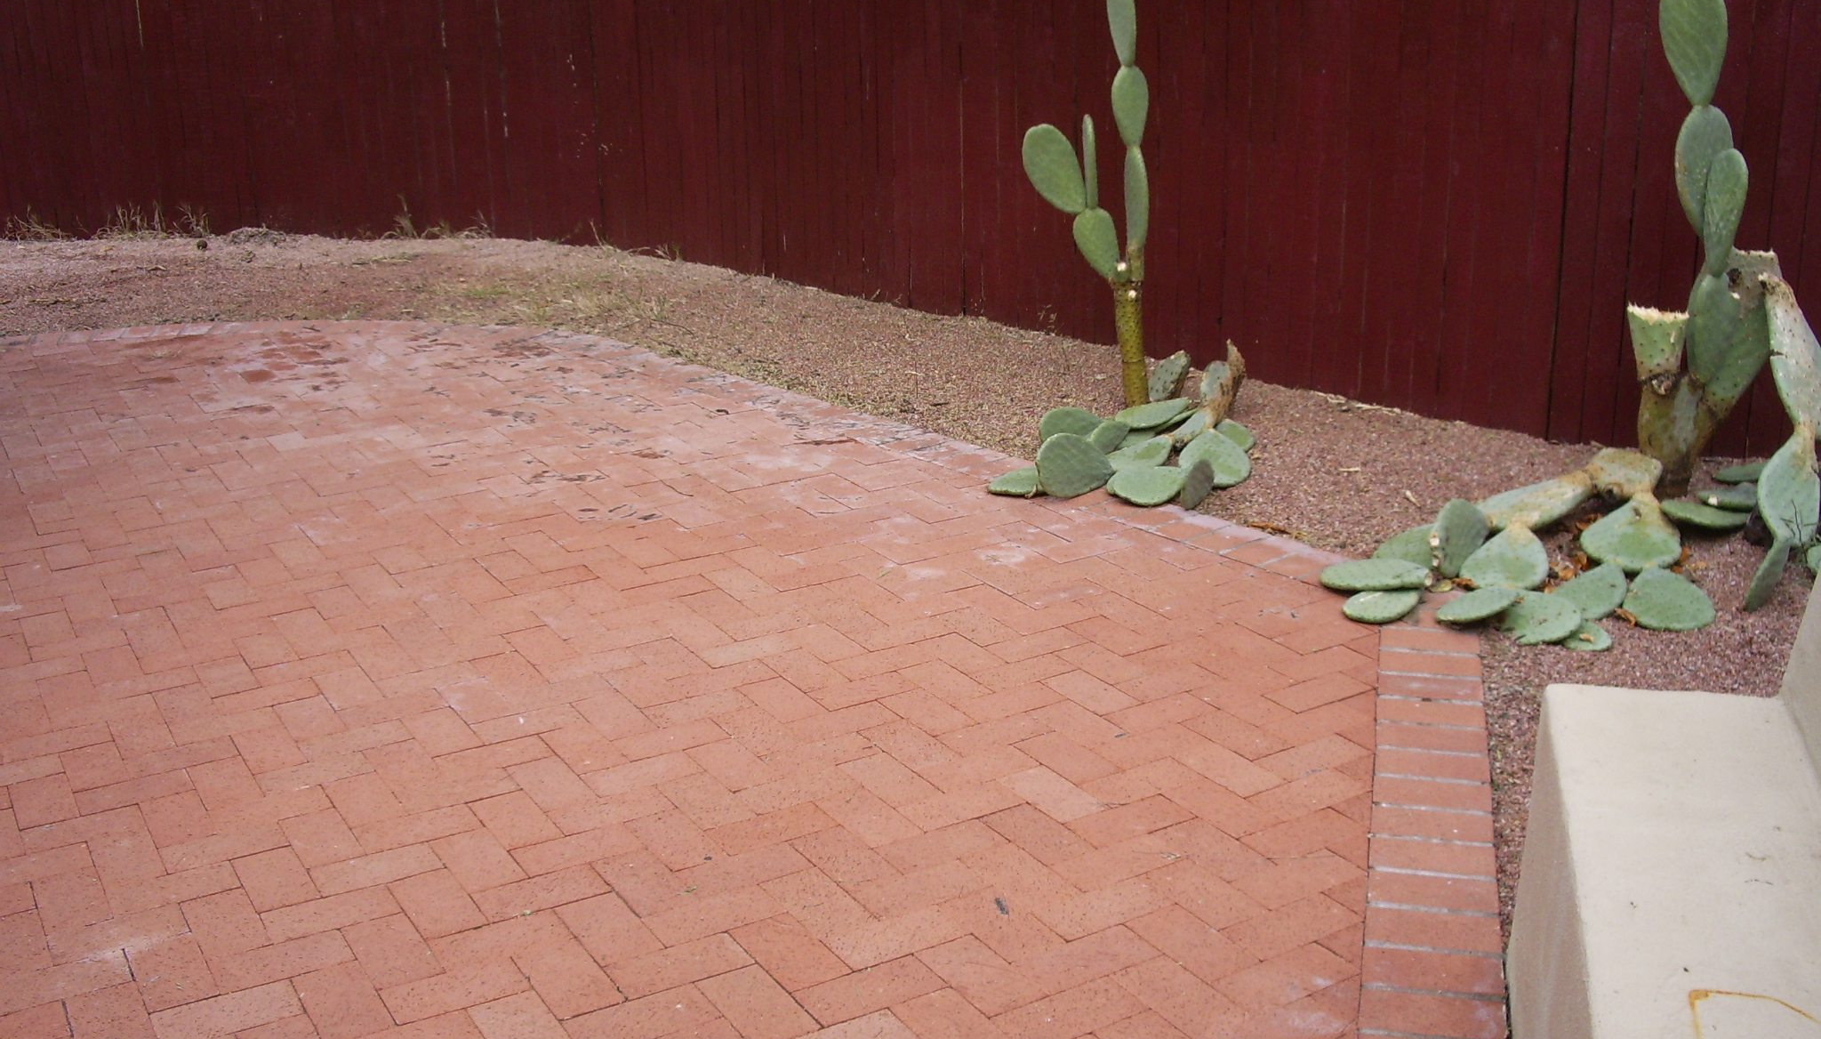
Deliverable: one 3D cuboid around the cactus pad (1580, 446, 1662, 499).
[{"bbox_3d":[1.771,-0.112,4.566,0.195,0.120,0.130,-1,18,0],"label":"cactus pad"}]

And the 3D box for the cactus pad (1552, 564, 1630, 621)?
[{"bbox_3d":[1.438,0.162,3.888,0.220,0.060,0.145,-16,23,-38],"label":"cactus pad"}]

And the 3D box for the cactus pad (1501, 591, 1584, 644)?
[{"bbox_3d":[1.296,0.203,3.782,0.170,0.035,0.230,6,22,21],"label":"cactus pad"}]

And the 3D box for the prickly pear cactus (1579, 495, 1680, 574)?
[{"bbox_3d":[1.613,0.032,4.120,0.210,0.040,0.250,7,40,23],"label":"prickly pear cactus"}]

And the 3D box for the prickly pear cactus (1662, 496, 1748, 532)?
[{"bbox_3d":[1.893,-0.004,4.395,0.225,0.050,0.140,7,20,24],"label":"prickly pear cactus"}]

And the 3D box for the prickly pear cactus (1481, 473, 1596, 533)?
[{"bbox_3d":[1.471,-0.038,4.322,0.290,0.050,0.120,-20,23,-12],"label":"prickly pear cactus"}]

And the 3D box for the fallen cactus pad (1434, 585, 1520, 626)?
[{"bbox_3d":[1.193,0.181,3.874,0.155,0.042,0.245,2,17,41],"label":"fallen cactus pad"}]

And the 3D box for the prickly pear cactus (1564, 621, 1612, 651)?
[{"bbox_3d":[1.381,0.235,3.749,0.110,0.030,0.140,-14,22,-33],"label":"prickly pear cactus"}]

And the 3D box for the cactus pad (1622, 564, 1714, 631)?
[{"bbox_3d":[1.593,0.173,3.863,0.195,0.060,0.230,-5,18,-12],"label":"cactus pad"}]

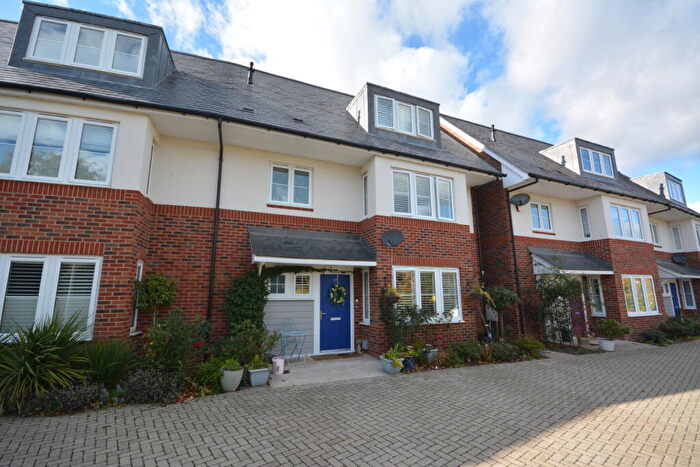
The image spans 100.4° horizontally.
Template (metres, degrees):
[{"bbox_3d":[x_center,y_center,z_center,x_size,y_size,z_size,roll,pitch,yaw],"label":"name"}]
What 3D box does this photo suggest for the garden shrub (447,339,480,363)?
[{"bbox_3d":[2.912,2.968,7.420,0.700,0.500,0.580,4,-10,-24],"label":"garden shrub"}]

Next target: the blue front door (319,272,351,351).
[{"bbox_3d":[-0.360,2.035,7.594,0.870,1.920,0.070,4,-11,-24],"label":"blue front door"}]

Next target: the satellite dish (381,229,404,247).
[{"bbox_3d":[1.024,0.092,7.028,0.550,0.450,0.330,-4,-10,18],"label":"satellite dish"}]

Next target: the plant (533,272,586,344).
[{"bbox_3d":[6.987,2.451,9.728,1.450,2.400,0.750,4,-10,-23],"label":"plant"}]

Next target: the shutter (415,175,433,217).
[{"bbox_3d":[2.079,-1.057,8.199,0.540,1.160,0.060,4,-11,-24],"label":"shutter"}]

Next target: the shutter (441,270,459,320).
[{"bbox_3d":[2.788,1.766,8.175,0.600,1.360,0.070,4,-10,-23],"label":"shutter"}]

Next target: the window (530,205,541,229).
[{"bbox_3d":[6.757,-0.619,10.625,0.480,0.920,0.080,4,-10,-23],"label":"window"}]

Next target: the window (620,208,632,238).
[{"bbox_3d":[10.669,-0.391,11.212,0.530,1.130,0.080,4,-11,-24],"label":"window"}]

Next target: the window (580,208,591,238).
[{"bbox_3d":[9.064,-0.385,11.227,0.080,1.140,0.320,4,-10,-23],"label":"window"}]

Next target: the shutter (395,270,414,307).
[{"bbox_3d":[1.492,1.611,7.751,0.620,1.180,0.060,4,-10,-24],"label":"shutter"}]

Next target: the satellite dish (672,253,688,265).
[{"bbox_3d":[16.108,1.217,14.217,0.600,0.520,0.300,-4,-10,21],"label":"satellite dish"}]

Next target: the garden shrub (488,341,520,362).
[{"bbox_3d":[3.750,2.830,7.070,0.680,0.410,0.560,4,-11,-24],"label":"garden shrub"}]

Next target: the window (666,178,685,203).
[{"bbox_3d":[17.125,-2.161,15.300,2.100,1.050,0.120,5,-11,-29],"label":"window"}]

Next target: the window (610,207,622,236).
[{"bbox_3d":[9.955,-0.446,10.901,0.530,1.130,0.080,4,-11,-24],"label":"window"}]

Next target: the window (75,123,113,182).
[{"bbox_3d":[-4.957,-1.566,5.679,0.540,1.170,0.080,3,-10,-16],"label":"window"}]

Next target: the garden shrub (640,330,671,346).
[{"bbox_3d":[9.915,3.408,9.467,0.850,0.460,0.650,4,-10,-23],"label":"garden shrub"}]

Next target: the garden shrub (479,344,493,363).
[{"bbox_3d":[3.456,3.055,7.439,0.340,0.400,0.340,4,-10,-24],"label":"garden shrub"}]

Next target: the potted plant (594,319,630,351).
[{"bbox_3d":[8.185,3.171,9.130,0.750,0.880,0.750,4,-10,-25],"label":"potted plant"}]

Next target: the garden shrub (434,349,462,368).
[{"bbox_3d":[2.178,2.753,6.451,0.660,0.420,0.560,4,-10,-23],"label":"garden shrub"}]

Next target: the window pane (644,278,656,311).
[{"bbox_3d":[11.899,2.426,11.543,0.460,1.220,0.050,4,-11,-22],"label":"window pane"}]

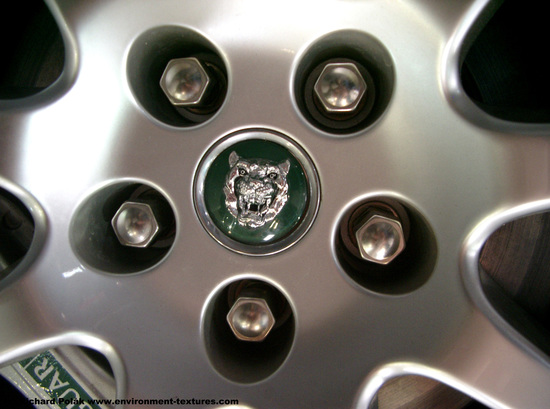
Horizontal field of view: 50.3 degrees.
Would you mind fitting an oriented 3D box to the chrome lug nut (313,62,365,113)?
[{"bbox_3d":[0.029,-0.050,0.257,0.021,0.020,0.026,0,6,6],"label":"chrome lug nut"}]

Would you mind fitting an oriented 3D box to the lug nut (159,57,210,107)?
[{"bbox_3d":[-0.037,-0.054,0.263,0.021,0.020,0.026,0,6,6],"label":"lug nut"}]

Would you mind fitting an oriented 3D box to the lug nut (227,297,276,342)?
[{"bbox_3d":[-0.009,0.050,0.272,0.021,0.020,0.026,0,6,6],"label":"lug nut"}]

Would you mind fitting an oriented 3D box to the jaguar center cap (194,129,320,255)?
[{"bbox_3d":[-0.007,-0.006,0.257,0.055,0.055,0.015,6,7,6],"label":"jaguar center cap"}]

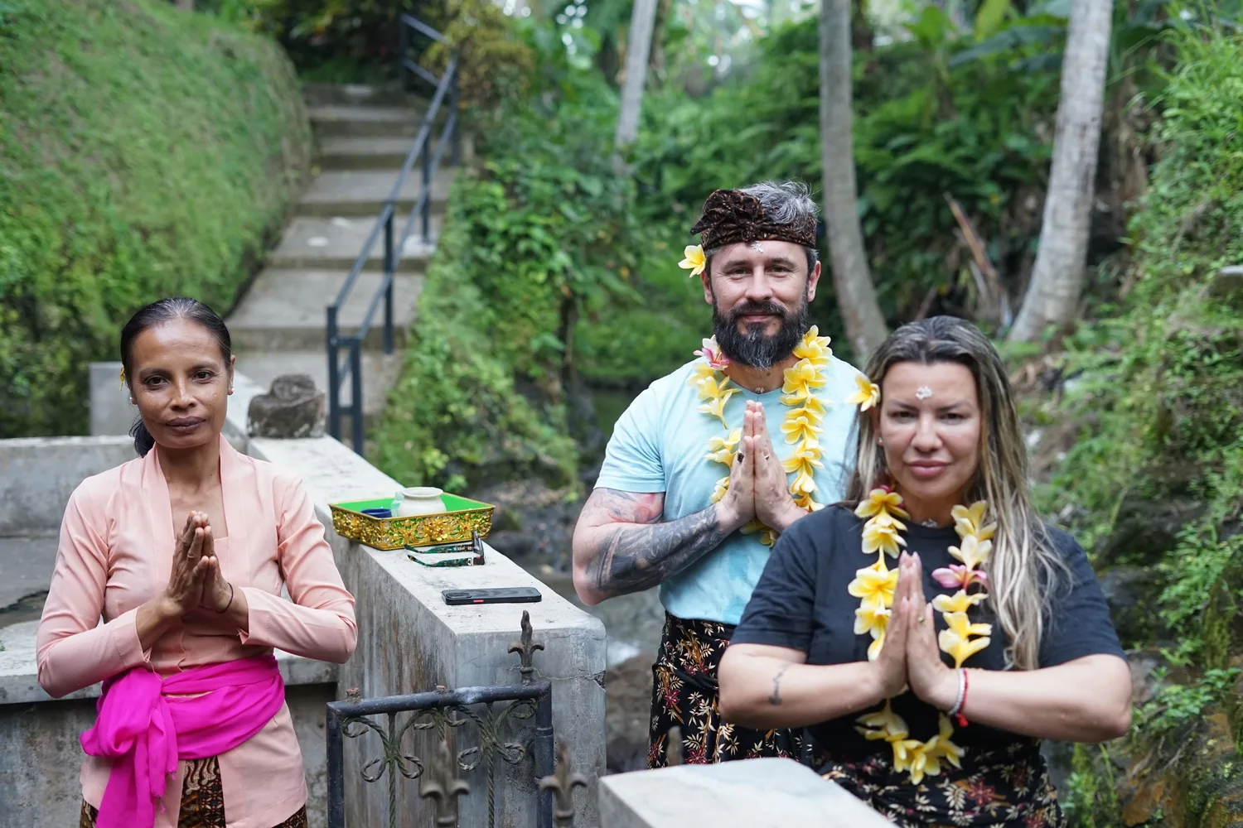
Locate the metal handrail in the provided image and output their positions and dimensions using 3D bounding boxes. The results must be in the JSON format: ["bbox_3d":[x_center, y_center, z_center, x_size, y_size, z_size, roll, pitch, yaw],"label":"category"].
[{"bbox_3d":[-1.620,-1.638,11.832,0.750,3.154,8.347,0,6,0],"label":"metal handrail"}]

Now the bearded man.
[{"bbox_3d":[0.210,0.528,2.783,0.580,1.790,0.440,0,6,3],"label":"bearded man"}]

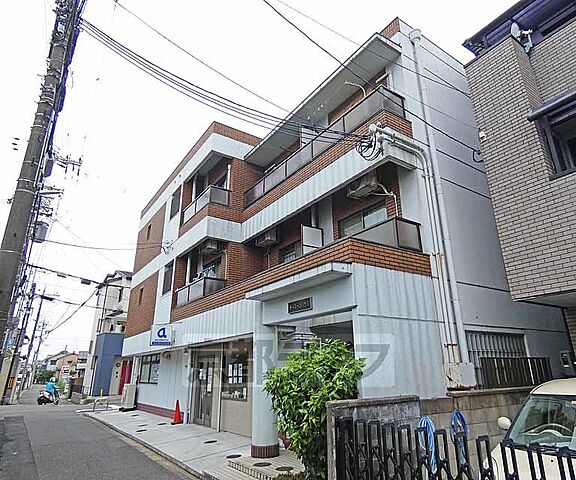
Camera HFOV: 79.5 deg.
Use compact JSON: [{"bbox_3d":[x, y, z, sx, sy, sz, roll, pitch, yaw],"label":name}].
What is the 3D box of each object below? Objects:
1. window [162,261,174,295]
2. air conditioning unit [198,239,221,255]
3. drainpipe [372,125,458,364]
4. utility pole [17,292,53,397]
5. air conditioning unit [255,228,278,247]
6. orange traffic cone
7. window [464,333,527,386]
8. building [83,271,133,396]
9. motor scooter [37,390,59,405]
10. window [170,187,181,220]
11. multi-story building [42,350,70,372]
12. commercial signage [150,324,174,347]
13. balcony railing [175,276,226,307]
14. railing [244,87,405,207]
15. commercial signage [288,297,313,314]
[{"bbox_3d":[-4.316,1.350,12.564,0.125,0.998,0.967,12,-24,-34],"label":"window"},{"bbox_3d":[-2.601,0.152,11.329,0.310,0.550,0.780,12,-24,-34],"label":"air conditioning unit"},{"bbox_3d":[2.333,-0.079,6.230,1.550,4.200,0.250,13,-24,-34],"label":"drainpipe"},{"bbox_3d":[-17.467,7.072,24.074,0.850,7.400,0.400,13,-24,-34],"label":"utility pole"},{"bbox_3d":[-0.742,-0.113,10.694,0.310,0.550,0.780,12,-24,-34],"label":"air conditioning unit"},{"bbox_3d":[-3.134,4.863,9.909,0.340,0.680,0.340,12,-24,-34],"label":"orange traffic cone"},{"bbox_3d":[4.157,2.323,6.712,2.153,0.988,0.125,12,-24,-34],"label":"window"},{"bbox_3d":[-11.061,6.939,26.155,5.824,8.372,5.720,12,-24,-34],"label":"building"},{"bbox_3d":[-12.633,8.171,18.401,0.650,1.030,1.650,0,-19,-4],"label":"motor scooter"},{"bbox_3d":[-4.285,-1.389,13.318,0.125,0.998,1.040,12,-24,-34],"label":"window"},{"bbox_3d":[-42.377,23.358,64.000,7.200,6.400,7.200,12,-24,-34],"label":"multi-story building"},{"bbox_3d":[-3.884,2.933,10.659,0.624,0.634,0.125,12,-24,-34],"label":"commercial signage"},{"bbox_3d":[-2.775,1.705,10.850,0.660,0.570,2.400,12,-24,-34],"label":"balcony railing"},{"bbox_3d":[0.553,-1.981,9.182,0.700,0.580,5.500,12,-24,-34],"label":"railing"},{"bbox_3d":[0.201,1.191,6.201,0.052,0.177,0.666,12,-24,-34],"label":"commercial signage"}]

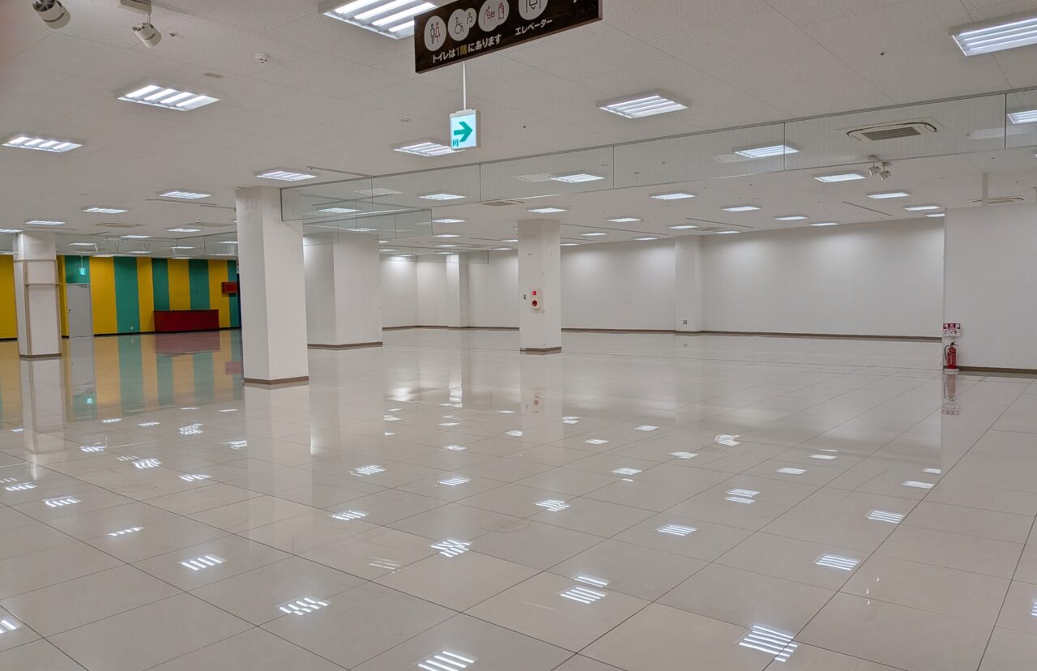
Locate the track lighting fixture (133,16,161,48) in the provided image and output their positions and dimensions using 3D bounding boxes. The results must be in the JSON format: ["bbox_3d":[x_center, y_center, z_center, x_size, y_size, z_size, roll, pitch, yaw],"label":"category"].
[{"bbox_3d":[-2.235,-1.827,4.330,0.105,0.180,0.135,0,3,14],"label":"track lighting fixture"}]

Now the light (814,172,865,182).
[{"bbox_3d":[4.984,-2.461,11.137,0.620,0.060,0.590,2,4,40],"label":"light"}]

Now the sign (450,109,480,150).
[{"bbox_3d":[-0.351,-1.359,4.769,0.213,0.240,0.045,1,4,29],"label":"sign"}]

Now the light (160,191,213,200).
[{"bbox_3d":[-5.487,-2.321,11.837,0.620,0.060,0.590,2,4,40],"label":"light"}]

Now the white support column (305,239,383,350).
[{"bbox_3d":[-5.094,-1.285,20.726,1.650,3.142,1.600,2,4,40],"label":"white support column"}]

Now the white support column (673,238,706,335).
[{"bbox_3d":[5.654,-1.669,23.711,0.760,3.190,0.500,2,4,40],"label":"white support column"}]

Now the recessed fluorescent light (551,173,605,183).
[{"bbox_3d":[0.900,-2.388,10.818,0.610,0.060,0.610,2,4,40],"label":"recessed fluorescent light"}]

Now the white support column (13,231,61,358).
[{"bbox_3d":[-12.596,-1.014,18.844,0.780,3.190,0.740,2,4,40],"label":"white support column"}]

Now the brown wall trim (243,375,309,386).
[{"bbox_3d":[-4.031,0.726,11.963,0.780,0.075,0.720,2,4,40],"label":"brown wall trim"}]

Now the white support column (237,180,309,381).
[{"bbox_3d":[-4.145,-0.811,12.161,0.770,3.190,0.740,2,4,40],"label":"white support column"}]

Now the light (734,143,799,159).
[{"bbox_3d":[3.135,-2.334,9.045,0.610,0.060,0.610,2,4,40],"label":"light"}]

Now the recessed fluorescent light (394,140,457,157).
[{"bbox_3d":[-1.042,-2.215,8.479,0.610,0.060,0.610,1,4,38],"label":"recessed fluorescent light"}]

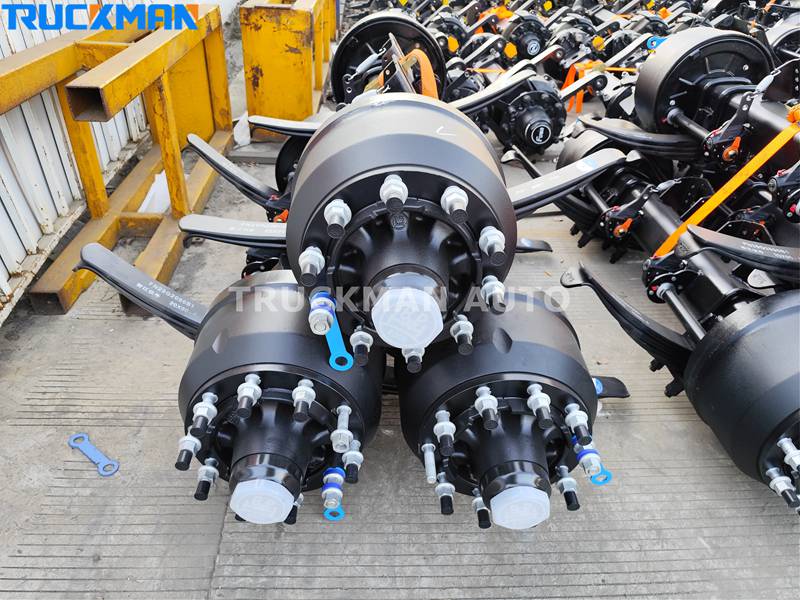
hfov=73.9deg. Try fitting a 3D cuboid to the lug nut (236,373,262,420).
[{"bbox_3d":[-0.287,0.181,1.010,0.045,0.045,0.094,2,33,-4],"label":"lug nut"}]

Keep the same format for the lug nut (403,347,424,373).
[{"bbox_3d":[0.028,0.110,1.038,0.046,0.046,0.069,3,34,-4],"label":"lug nut"}]

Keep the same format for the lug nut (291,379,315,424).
[{"bbox_3d":[-0.185,0.194,1.023,0.046,0.046,0.087,3,33,-4],"label":"lug nut"}]

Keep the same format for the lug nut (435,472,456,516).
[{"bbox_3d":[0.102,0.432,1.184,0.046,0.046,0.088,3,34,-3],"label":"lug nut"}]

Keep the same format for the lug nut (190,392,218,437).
[{"bbox_3d":[-0.380,0.222,1.031,0.045,0.045,0.091,2,33,-4],"label":"lug nut"}]

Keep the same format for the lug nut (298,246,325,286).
[{"bbox_3d":[-0.154,-0.058,0.924,0.046,0.046,0.086,3,34,-4],"label":"lug nut"}]

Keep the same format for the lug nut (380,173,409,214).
[{"bbox_3d":[-0.009,-0.171,0.861,0.045,0.045,0.094,2,34,-4],"label":"lug nut"}]

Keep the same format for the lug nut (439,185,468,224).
[{"bbox_3d":[0.093,-0.158,0.878,0.045,0.045,0.095,2,34,-4],"label":"lug nut"}]

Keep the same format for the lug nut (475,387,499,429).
[{"bbox_3d":[0.172,0.212,1.036,0.046,0.046,0.087,3,33,-4],"label":"lug nut"}]

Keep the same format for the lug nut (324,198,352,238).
[{"bbox_3d":[-0.103,-0.135,0.883,0.045,0.045,0.092,2,34,-4],"label":"lug nut"}]

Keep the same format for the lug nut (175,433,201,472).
[{"bbox_3d":[-0.427,0.306,1.065,0.046,0.046,0.068,3,33,-4],"label":"lug nut"}]

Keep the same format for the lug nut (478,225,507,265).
[{"bbox_3d":[0.162,-0.092,0.912,0.046,0.046,0.086,3,34,-4],"label":"lug nut"}]

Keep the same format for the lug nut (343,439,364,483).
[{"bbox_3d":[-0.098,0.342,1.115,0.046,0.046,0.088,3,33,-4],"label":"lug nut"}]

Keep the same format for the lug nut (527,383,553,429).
[{"bbox_3d":[0.274,0.206,1.036,0.046,0.046,0.090,3,33,-4],"label":"lug nut"}]

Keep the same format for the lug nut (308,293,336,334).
[{"bbox_3d":[-0.143,0.026,0.987,0.046,0.046,0.086,2,34,-3],"label":"lug nut"}]

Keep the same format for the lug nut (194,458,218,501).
[{"bbox_3d":[-0.413,0.384,1.138,0.045,0.045,0.089,2,33,-4],"label":"lug nut"}]

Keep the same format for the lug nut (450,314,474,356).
[{"bbox_3d":[0.122,0.067,1.021,0.046,0.046,0.086,3,34,-4],"label":"lug nut"}]

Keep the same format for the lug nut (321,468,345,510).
[{"bbox_3d":[-0.146,0.412,1.169,0.046,0.046,0.090,3,33,-4],"label":"lug nut"}]

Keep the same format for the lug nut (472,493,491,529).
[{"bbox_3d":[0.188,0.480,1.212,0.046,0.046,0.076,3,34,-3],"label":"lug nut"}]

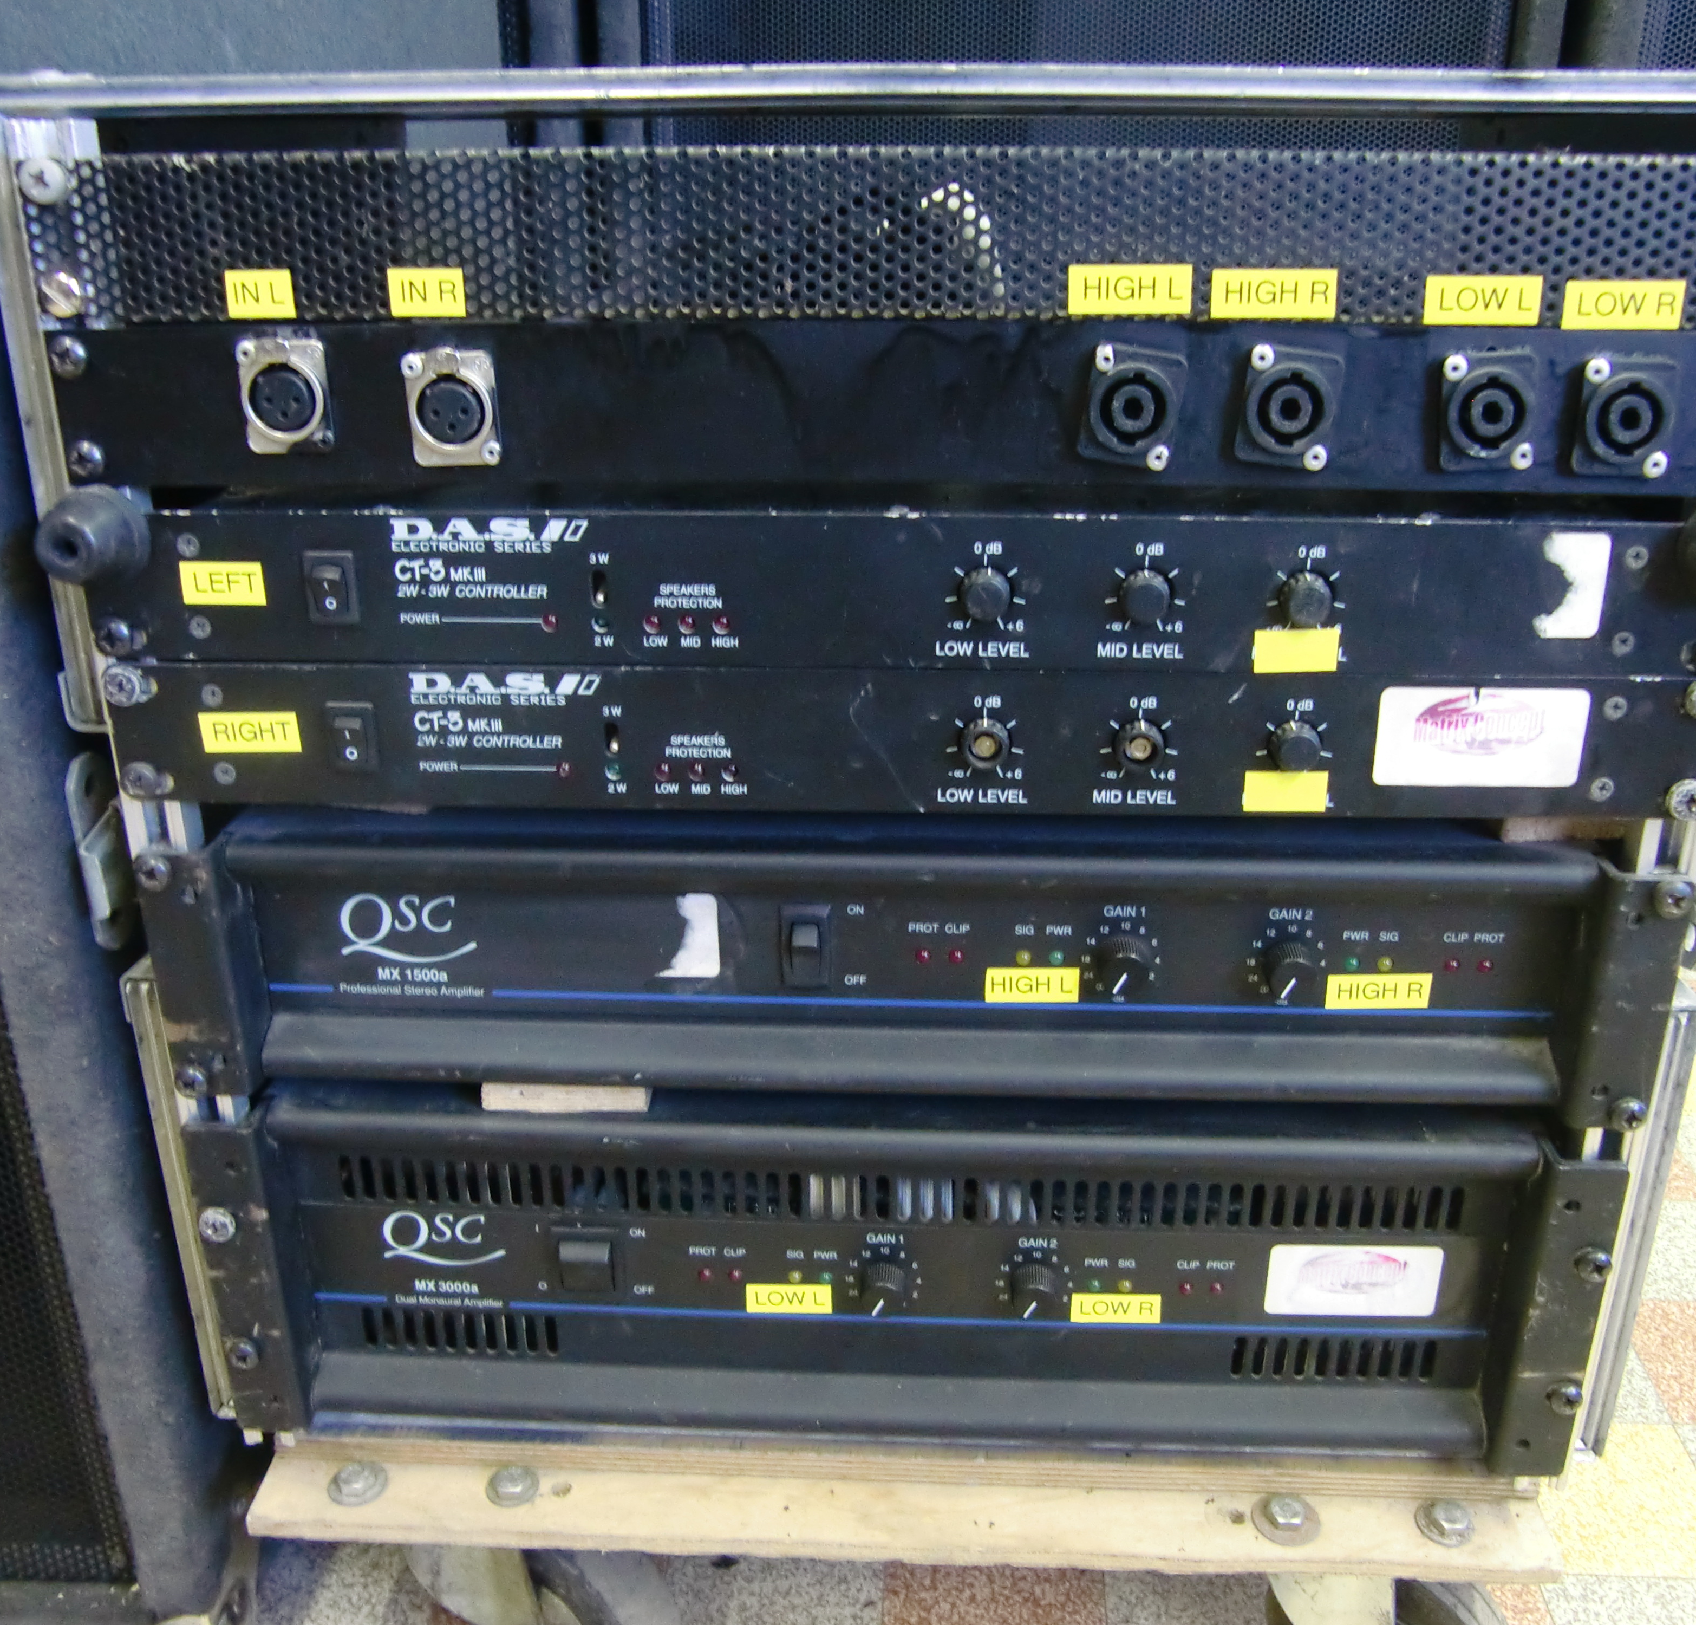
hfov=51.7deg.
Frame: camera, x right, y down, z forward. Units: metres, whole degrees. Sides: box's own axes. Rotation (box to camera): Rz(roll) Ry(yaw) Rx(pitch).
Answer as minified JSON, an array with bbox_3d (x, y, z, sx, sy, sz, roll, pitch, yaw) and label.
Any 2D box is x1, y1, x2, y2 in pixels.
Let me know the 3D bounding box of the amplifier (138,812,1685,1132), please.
[{"bbox_3d":[0.026,-0.028,0.759,0.483,0.088,0.440,1,23,2],"label":"amplifier"}]

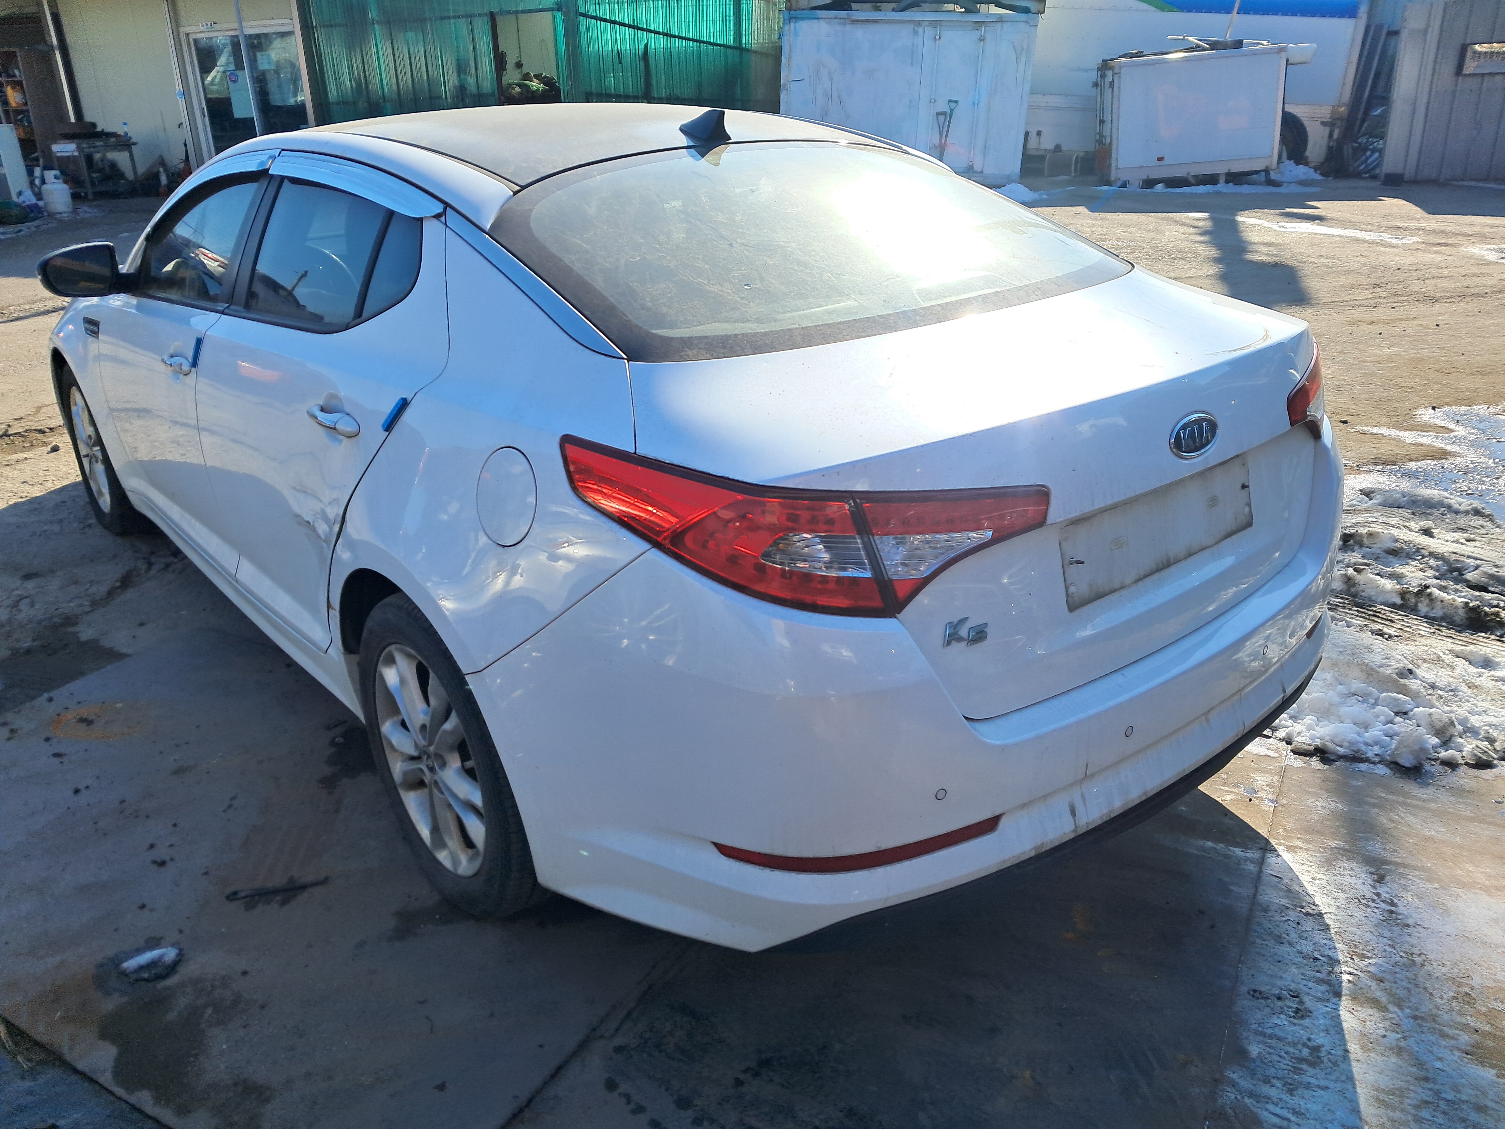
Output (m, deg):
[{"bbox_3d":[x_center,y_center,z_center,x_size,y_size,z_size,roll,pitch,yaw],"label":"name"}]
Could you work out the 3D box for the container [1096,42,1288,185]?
[{"bbox_3d":[6.885,-7.111,18.505,2.420,1.720,1.600,-1,22,10],"label":"container"}]

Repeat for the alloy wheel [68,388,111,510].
[{"bbox_3d":[-2.366,-0.433,4.354,0.170,0.470,0.470,-17,28,-35],"label":"alloy wheel"}]

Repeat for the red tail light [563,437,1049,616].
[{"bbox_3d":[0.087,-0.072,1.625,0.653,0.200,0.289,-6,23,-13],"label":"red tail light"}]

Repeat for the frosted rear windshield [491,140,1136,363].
[{"bbox_3d":[0.144,-0.655,2.353,1.340,0.120,0.690,-18,54,-36],"label":"frosted rear windshield"}]

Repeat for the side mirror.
[{"bbox_3d":[-1.965,-0.853,3.411,0.210,0.145,0.150,-16,27,-34],"label":"side mirror"}]

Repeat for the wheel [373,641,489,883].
[{"bbox_3d":[-0.578,0.366,2.360,0.170,0.470,0.470,-18,28,-36],"label":"wheel"}]

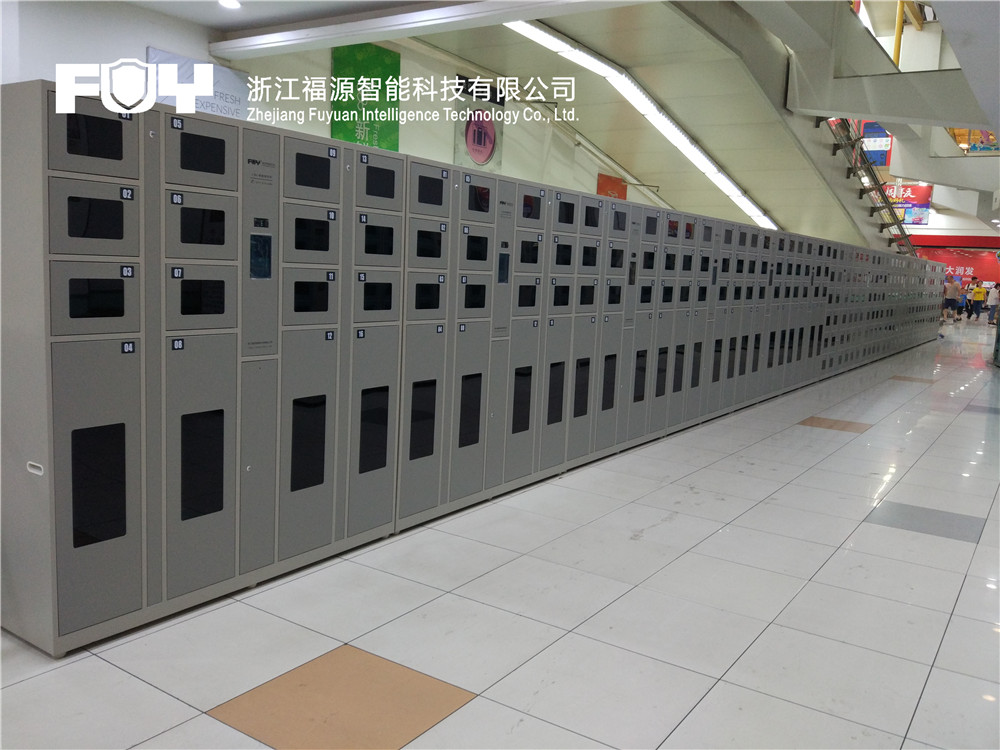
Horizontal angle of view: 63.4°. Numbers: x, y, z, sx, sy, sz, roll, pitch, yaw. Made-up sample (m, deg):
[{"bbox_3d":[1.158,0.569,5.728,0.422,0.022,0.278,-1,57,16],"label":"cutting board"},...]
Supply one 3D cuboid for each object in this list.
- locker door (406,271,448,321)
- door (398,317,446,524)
[{"bbox_3d":[-0.374,-0.398,4.099,0.020,0.239,0.313,8,9,34],"label":"locker door"},{"bbox_3d":[-0.411,0.237,4.251,0.025,1.008,0.318,7,9,34],"label":"door"}]

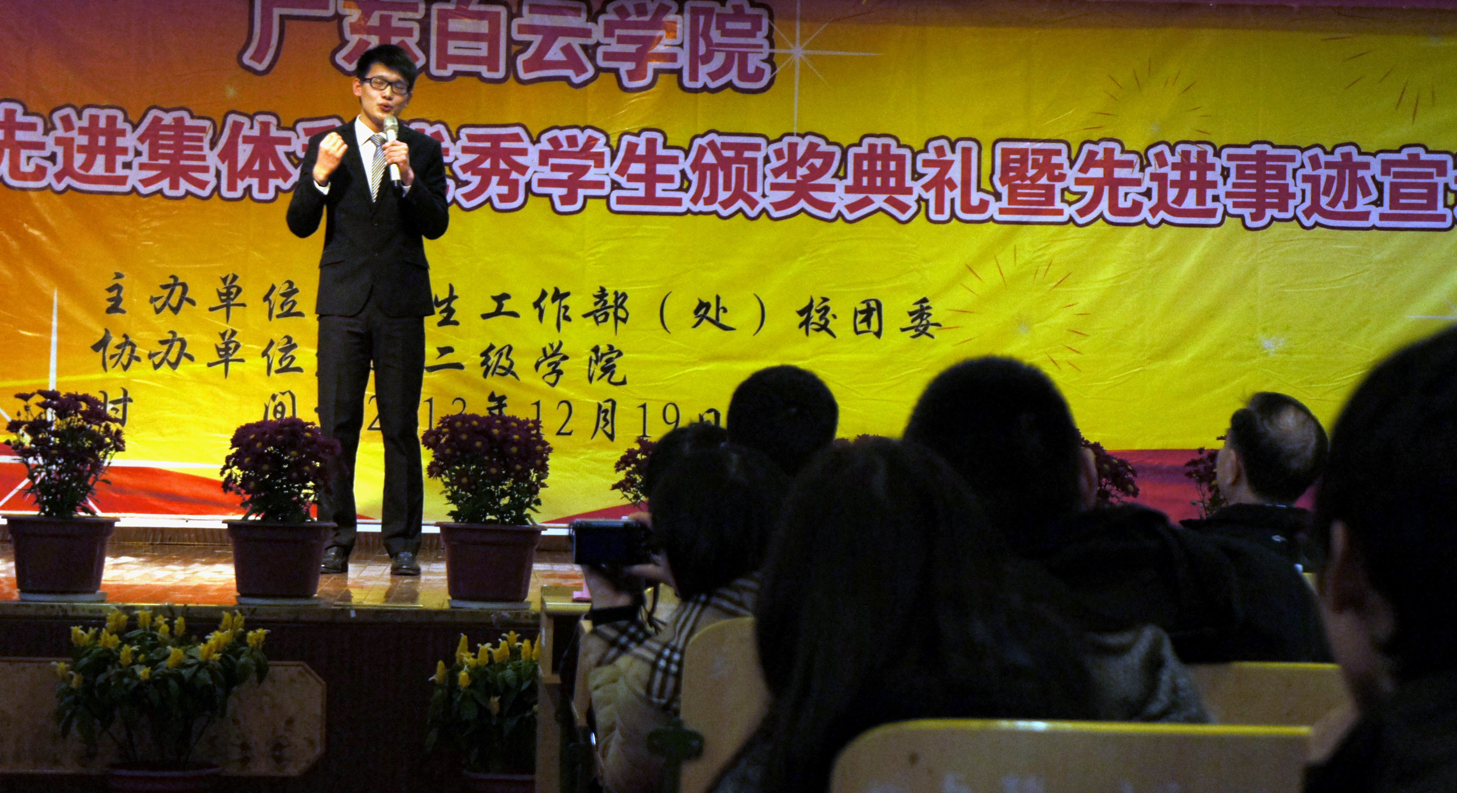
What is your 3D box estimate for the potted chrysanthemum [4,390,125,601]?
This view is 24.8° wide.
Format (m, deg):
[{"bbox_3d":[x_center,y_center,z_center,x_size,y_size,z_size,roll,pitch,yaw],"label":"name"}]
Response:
[{"bbox_3d":[-1.791,0.266,8.950,0.325,0.565,0.325,1,-1,-4],"label":"potted chrysanthemum"}]

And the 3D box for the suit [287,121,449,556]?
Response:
[{"bbox_3d":[-1.207,-0.193,11.005,0.540,1.440,0.420,1,-1,-5],"label":"suit"}]

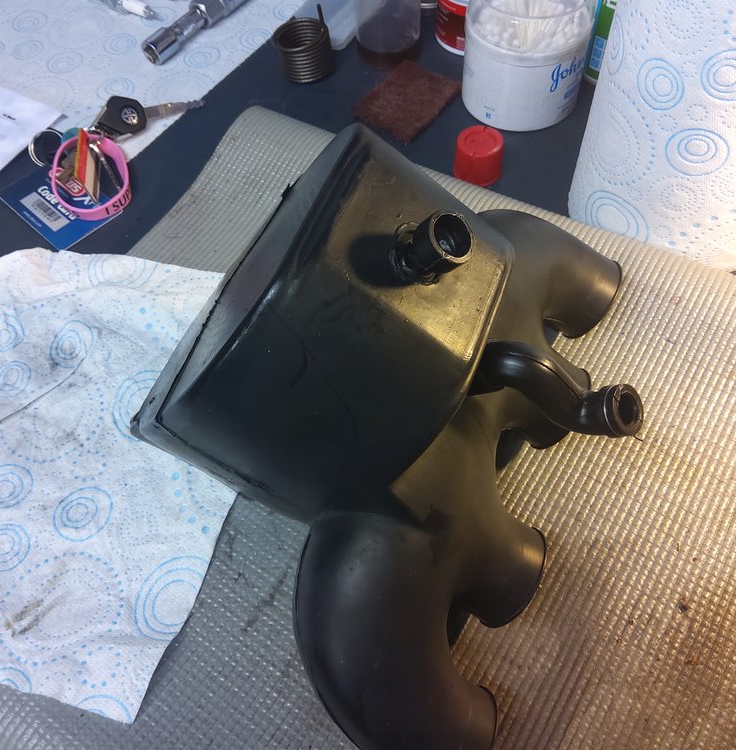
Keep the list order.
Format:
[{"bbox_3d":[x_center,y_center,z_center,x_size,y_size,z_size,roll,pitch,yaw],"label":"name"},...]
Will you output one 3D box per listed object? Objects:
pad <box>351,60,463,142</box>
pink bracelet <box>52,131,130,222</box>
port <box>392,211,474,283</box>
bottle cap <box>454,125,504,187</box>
[{"bbox_3d":[0.032,-0.223,0.613,0.058,0.008,0.082,33,63,21],"label":"pad"},{"bbox_3d":[-0.204,-0.146,0.557,0.056,0.015,0.074,-15,64,-10],"label":"pink bracelet"},{"bbox_3d":[0.034,-0.065,0.397,0.032,0.036,0.032,38,59,-15],"label":"port"},{"bbox_3d":[0.083,-0.163,0.560,0.037,0.027,0.037,0,56,1],"label":"bottle cap"}]

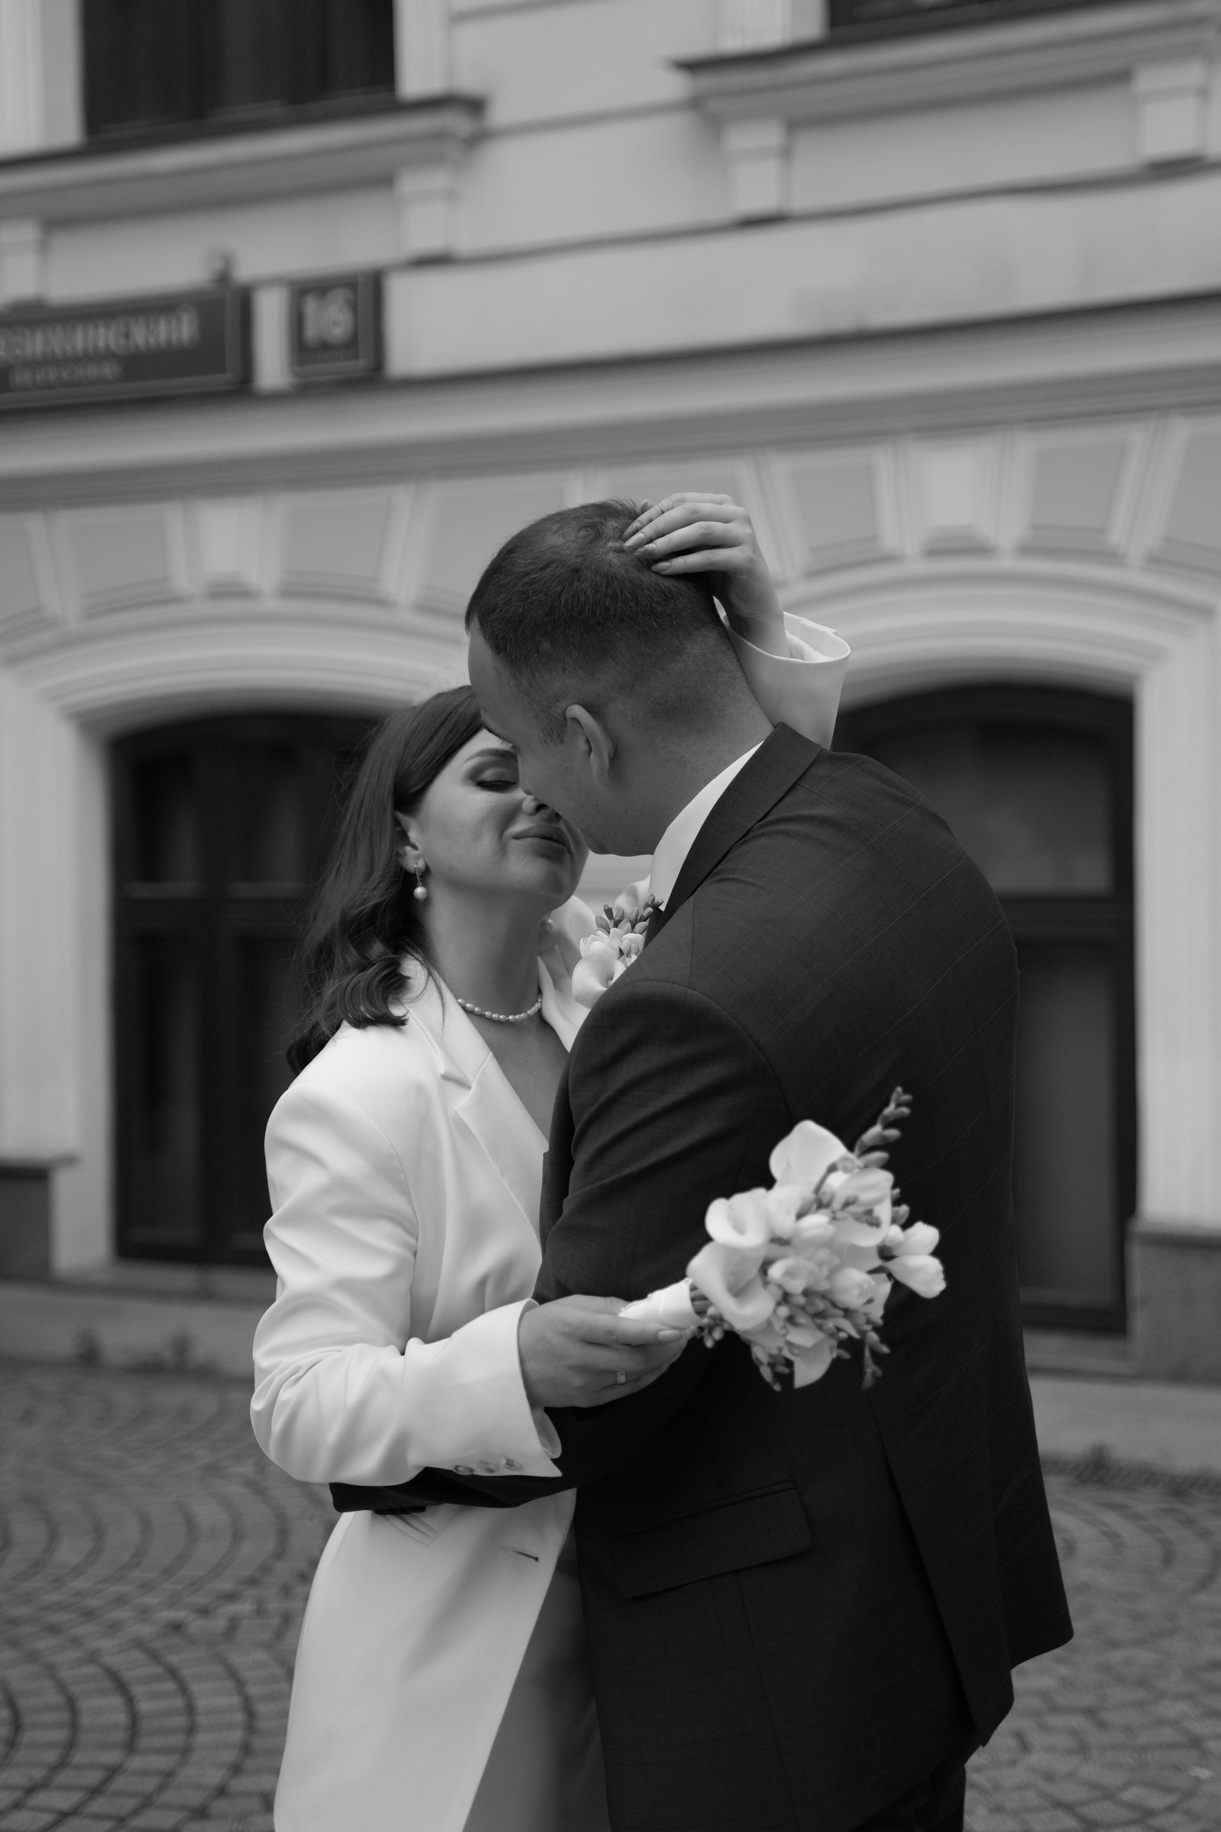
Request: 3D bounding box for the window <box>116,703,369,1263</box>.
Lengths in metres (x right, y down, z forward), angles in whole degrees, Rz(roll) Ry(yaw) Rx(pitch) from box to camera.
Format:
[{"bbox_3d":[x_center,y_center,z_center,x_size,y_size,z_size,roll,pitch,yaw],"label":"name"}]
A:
[{"bbox_3d":[-1.111,0.242,9.132,1.271,1.859,0.120,0,1,28],"label":"window"}]

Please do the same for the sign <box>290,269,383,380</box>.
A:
[{"bbox_3d":[-0.859,-1.842,8.623,0.316,0.300,0.050,0,1,28],"label":"sign"}]

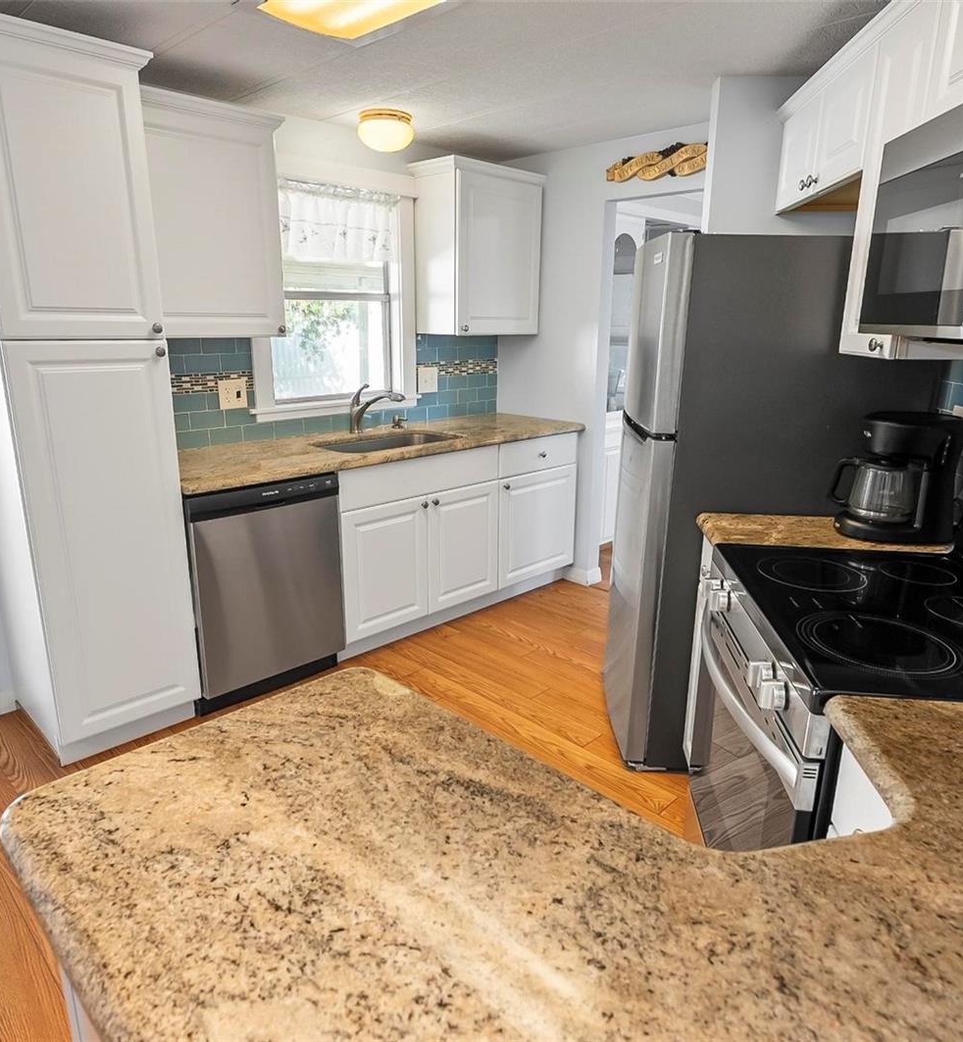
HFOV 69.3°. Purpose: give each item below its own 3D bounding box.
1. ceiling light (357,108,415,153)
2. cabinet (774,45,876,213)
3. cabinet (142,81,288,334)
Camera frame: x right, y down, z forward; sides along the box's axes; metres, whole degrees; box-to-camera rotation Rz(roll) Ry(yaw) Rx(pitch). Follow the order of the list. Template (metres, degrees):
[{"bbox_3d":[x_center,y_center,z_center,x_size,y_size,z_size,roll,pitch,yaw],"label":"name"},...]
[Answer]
[{"bbox_3d":[-0.401,-1.656,2.950,0.241,0.126,0.241,1,16,0],"label":"ceiling light"},{"bbox_3d":[1.162,-1.132,2.052,0.337,0.332,0.734,3,16,5],"label":"cabinet"},{"bbox_3d":[-1.077,-1.094,2.583,0.342,0.788,0.623,16,22,42],"label":"cabinet"}]

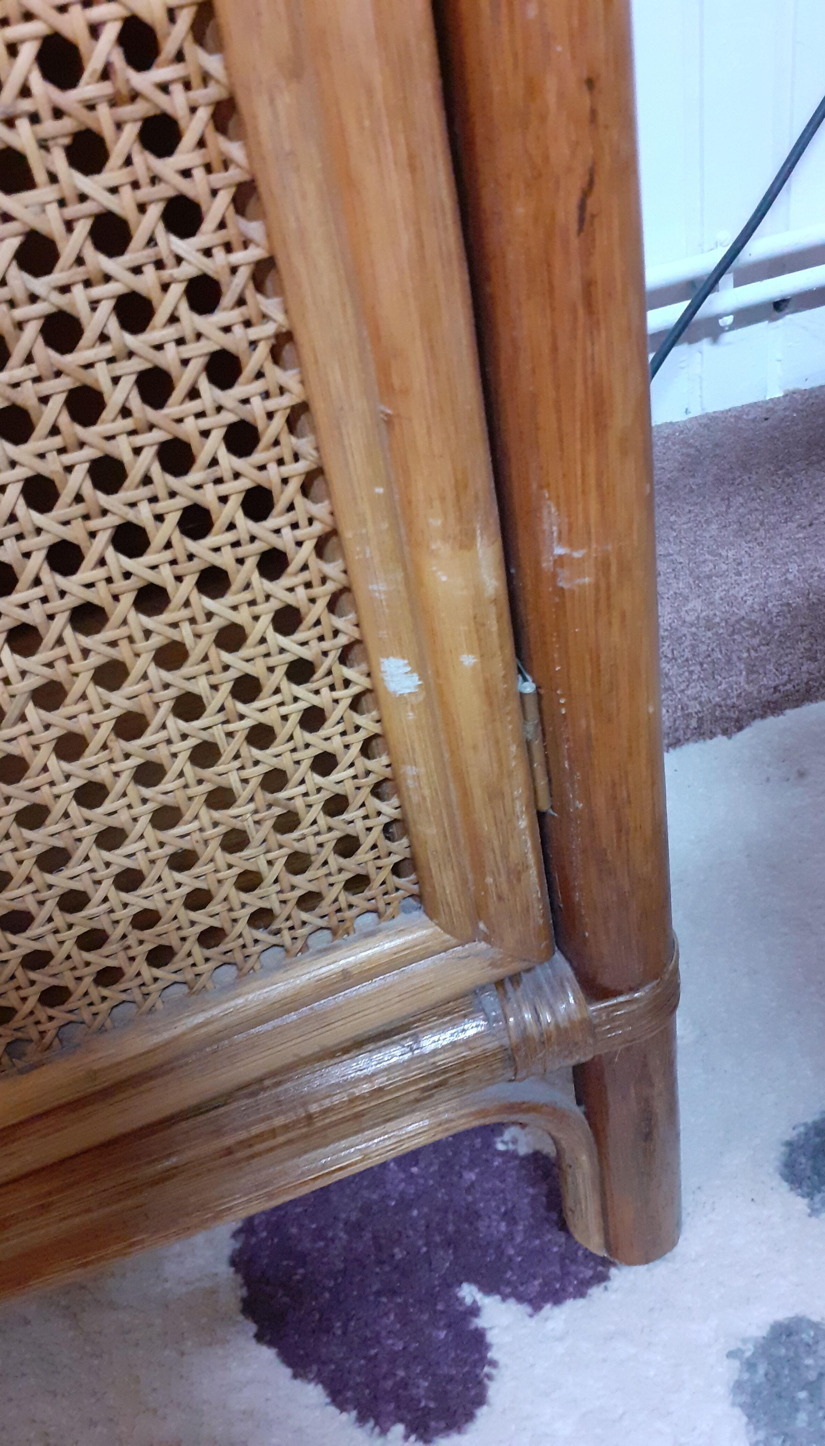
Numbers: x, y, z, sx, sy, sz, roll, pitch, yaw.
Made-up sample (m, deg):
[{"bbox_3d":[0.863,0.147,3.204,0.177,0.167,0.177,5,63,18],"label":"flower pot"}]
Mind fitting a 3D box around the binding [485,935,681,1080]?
[{"bbox_3d":[0.049,0.079,0.328,0.060,0.031,0.033,-20,37,-13],"label":"binding"}]

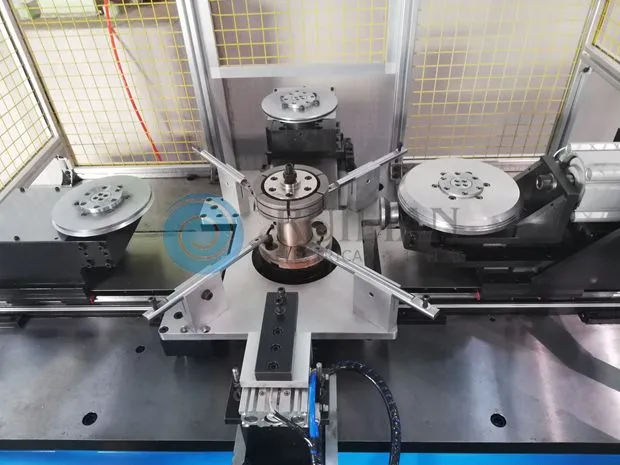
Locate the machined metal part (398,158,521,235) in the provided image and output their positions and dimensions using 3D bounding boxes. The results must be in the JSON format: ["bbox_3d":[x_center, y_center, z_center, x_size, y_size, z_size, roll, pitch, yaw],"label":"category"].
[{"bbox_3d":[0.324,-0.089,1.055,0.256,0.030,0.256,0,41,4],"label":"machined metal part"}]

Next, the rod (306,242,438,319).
[{"bbox_3d":[0.113,0.085,0.946,0.300,0.018,0.026,28,50,31],"label":"rod"}]

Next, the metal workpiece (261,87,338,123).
[{"bbox_3d":[-0.027,-0.364,1.352,0.214,0.025,0.214,-1,40,3],"label":"metal workpiece"}]

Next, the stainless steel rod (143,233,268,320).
[{"bbox_3d":[-0.199,0.082,0.972,0.026,0.018,0.299,31,51,33],"label":"stainless steel rod"}]

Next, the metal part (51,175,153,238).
[{"bbox_3d":[-0.463,-0.066,1.088,0.210,0.030,0.210,-1,40,3],"label":"metal part"}]

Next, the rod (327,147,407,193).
[{"bbox_3d":[0.153,-0.164,1.242,0.272,0.020,0.020,-28,46,-26],"label":"rod"}]

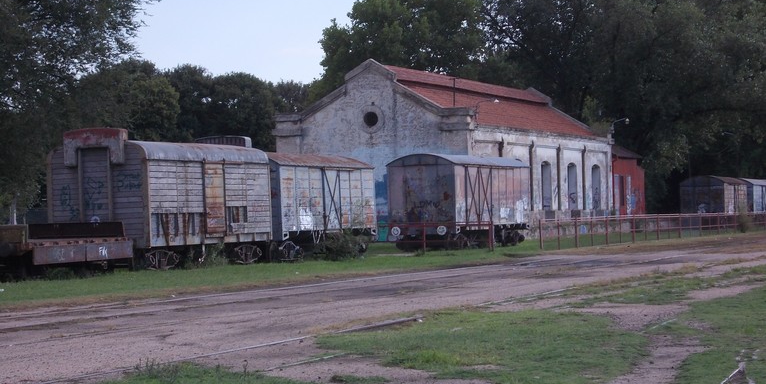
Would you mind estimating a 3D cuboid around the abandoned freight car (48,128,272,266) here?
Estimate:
[{"bbox_3d":[-6.793,0.344,78.672,3.167,4.423,12.500,-1,-1,15],"label":"abandoned freight car"}]

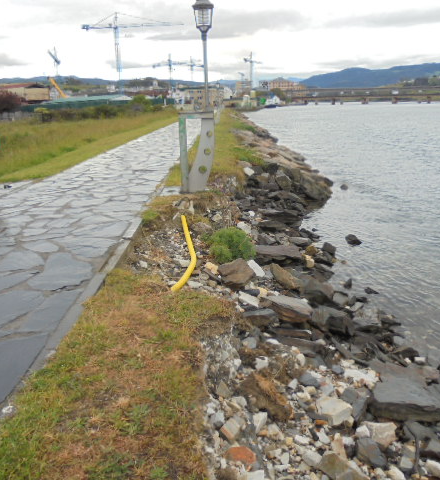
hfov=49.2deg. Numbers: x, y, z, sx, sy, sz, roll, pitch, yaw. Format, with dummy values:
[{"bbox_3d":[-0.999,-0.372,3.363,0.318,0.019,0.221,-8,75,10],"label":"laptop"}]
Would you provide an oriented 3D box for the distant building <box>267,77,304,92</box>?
[{"bbox_3d":[50.429,-117.448,370.266,27.800,14.700,16.000,-1,16,0],"label":"distant building"}]

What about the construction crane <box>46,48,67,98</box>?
[{"bbox_3d":[-60.053,-59.702,177.608,2.500,21.800,47.700,-5,17,-12],"label":"construction crane"}]

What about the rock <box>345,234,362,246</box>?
[{"bbox_3d":[2.897,0.011,10.433,0.330,0.200,0.250,-6,17,-18],"label":"rock"}]

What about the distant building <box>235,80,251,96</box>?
[{"bbox_3d":[18.311,-122.518,396.070,12.500,15.900,13.000,-4,17,-11],"label":"distant building"}]

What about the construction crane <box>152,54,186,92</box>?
[{"bbox_3d":[-35.791,-116.580,348.180,3.000,32.300,39.000,-15,22,-41],"label":"construction crane"}]

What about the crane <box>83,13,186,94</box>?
[{"bbox_3d":[-33.264,-69.902,187.746,37.200,34.900,2.500,-4,16,-9],"label":"crane"}]

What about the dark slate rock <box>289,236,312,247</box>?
[{"bbox_3d":[1.377,0.026,8.220,0.400,0.120,0.230,-1,16,0],"label":"dark slate rock"}]

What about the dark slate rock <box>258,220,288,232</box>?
[{"bbox_3d":[0.974,-0.247,8.800,0.490,0.150,0.290,-3,17,-8],"label":"dark slate rock"}]

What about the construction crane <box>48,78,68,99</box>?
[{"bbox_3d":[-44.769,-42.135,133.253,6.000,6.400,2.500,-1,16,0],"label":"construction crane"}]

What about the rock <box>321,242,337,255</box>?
[{"bbox_3d":[1.926,0.151,8.534,0.270,0.170,0.210,-1,16,0],"label":"rock"}]

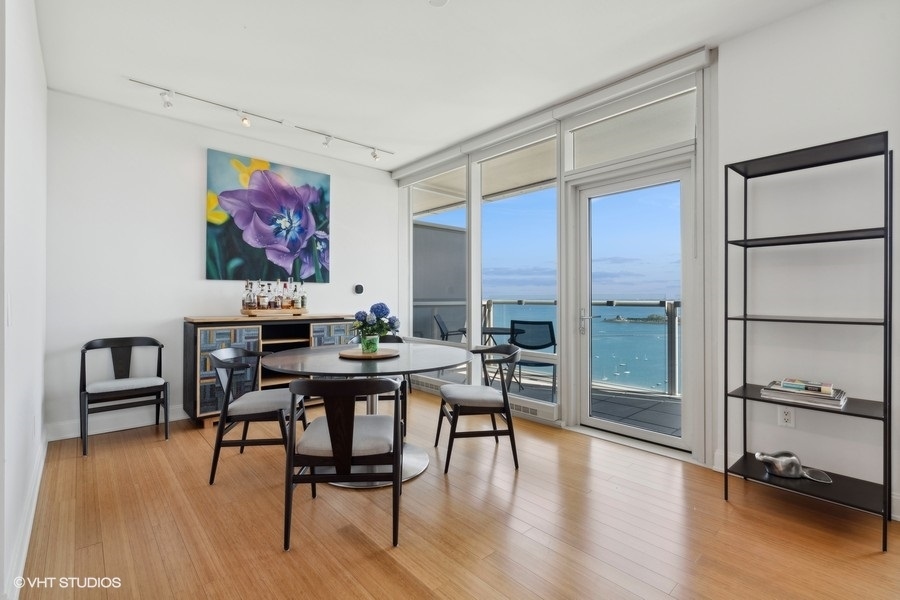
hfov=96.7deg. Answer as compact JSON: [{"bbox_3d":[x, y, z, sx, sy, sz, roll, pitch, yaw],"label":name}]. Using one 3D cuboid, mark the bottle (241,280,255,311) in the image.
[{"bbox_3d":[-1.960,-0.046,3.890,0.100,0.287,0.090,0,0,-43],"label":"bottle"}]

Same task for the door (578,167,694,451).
[{"bbox_3d":[1.458,0.073,3.203,0.062,2.066,0.879,0,0,-43],"label":"door"}]

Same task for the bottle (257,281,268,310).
[{"bbox_3d":[-1.806,-0.029,3.858,0.100,0.260,0.100,0,0,-40],"label":"bottle"}]

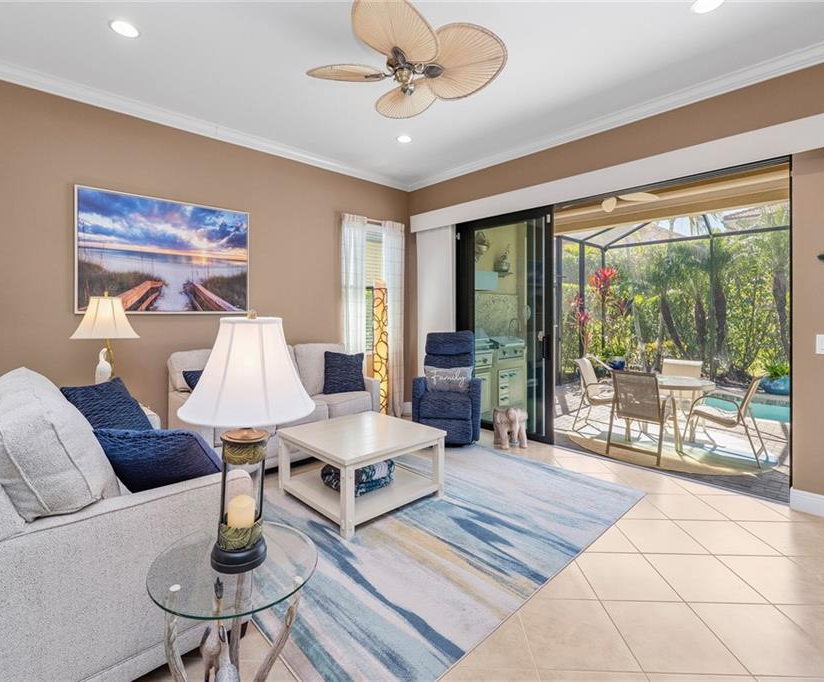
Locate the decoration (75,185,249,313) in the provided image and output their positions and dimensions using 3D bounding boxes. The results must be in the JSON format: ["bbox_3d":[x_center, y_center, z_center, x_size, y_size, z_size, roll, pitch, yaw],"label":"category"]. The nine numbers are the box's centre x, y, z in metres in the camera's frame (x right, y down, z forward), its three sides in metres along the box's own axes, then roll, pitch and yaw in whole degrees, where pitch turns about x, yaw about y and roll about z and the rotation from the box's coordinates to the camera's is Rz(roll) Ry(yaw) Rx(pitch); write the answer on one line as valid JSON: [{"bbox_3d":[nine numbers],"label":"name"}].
[{"bbox_3d":[-2.121,-0.745,3.543,1.340,1.012,0.040,-2,4,-42],"label":"decoration"}]

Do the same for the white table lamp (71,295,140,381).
[{"bbox_3d":[-2.202,0.048,2.860,0.410,0.800,0.410,0,3,0],"label":"white table lamp"}]

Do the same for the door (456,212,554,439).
[{"bbox_3d":[1.015,-0.194,4.565,0.120,2.450,1.294,-3,4,-44],"label":"door"}]

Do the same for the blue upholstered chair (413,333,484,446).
[{"bbox_3d":[0.412,0.488,4.457,0.730,1.110,0.860,0,3,8],"label":"blue upholstered chair"}]

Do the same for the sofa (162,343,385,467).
[{"bbox_3d":[-1.231,0.592,3.727,1.699,1.010,0.871,-2,4,-42],"label":"sofa"}]

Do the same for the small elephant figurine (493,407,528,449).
[{"bbox_3d":[1.027,0.875,4.138,0.340,0.373,0.360,0,3,-4],"label":"small elephant figurine"}]

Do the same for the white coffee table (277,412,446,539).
[{"bbox_3d":[-0.376,0.915,2.999,0.900,0.450,0.900,-2,4,-42],"label":"white coffee table"}]

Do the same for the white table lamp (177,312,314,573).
[{"bbox_3d":[-0.542,0.309,1.300,0.420,0.808,0.420,0,3,0],"label":"white table lamp"}]

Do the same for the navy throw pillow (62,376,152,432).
[{"bbox_3d":[-1.713,0.442,2.251,0.160,0.450,0.450,-27,1,-3],"label":"navy throw pillow"}]

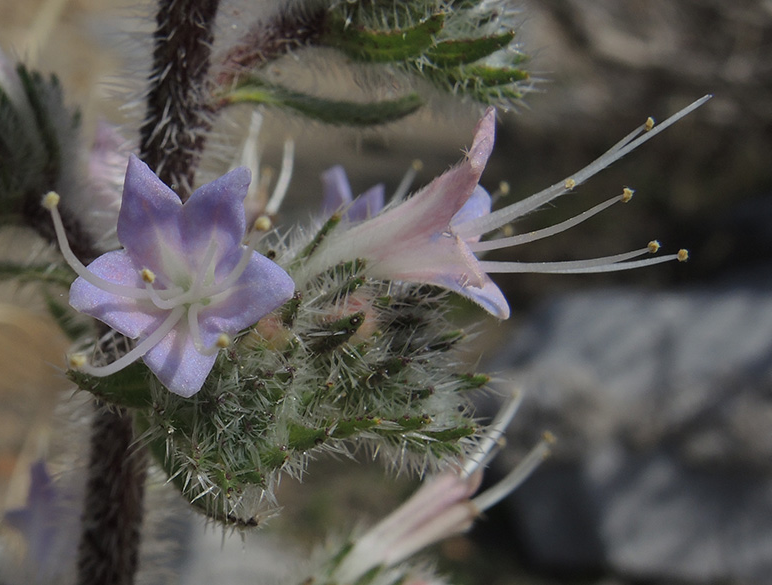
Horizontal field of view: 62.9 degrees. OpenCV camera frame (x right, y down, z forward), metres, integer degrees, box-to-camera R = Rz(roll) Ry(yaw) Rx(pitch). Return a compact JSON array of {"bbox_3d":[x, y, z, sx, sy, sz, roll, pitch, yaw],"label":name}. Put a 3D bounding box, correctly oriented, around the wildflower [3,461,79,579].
[{"bbox_3d":[-0.052,0.034,0.095,0.011,0.018,0.012,3,10,18],"label":"wildflower"}]

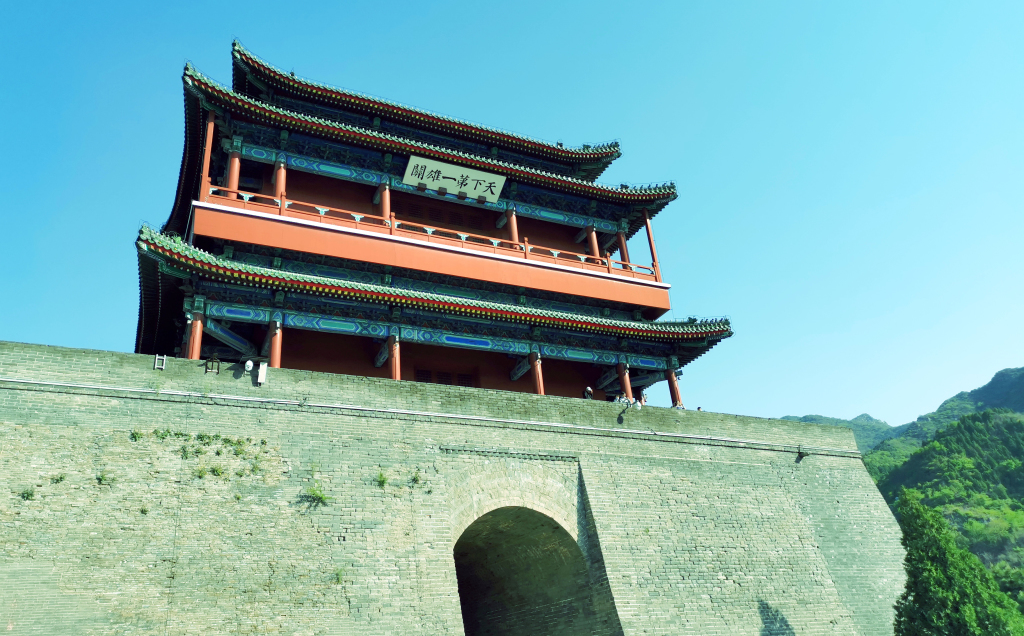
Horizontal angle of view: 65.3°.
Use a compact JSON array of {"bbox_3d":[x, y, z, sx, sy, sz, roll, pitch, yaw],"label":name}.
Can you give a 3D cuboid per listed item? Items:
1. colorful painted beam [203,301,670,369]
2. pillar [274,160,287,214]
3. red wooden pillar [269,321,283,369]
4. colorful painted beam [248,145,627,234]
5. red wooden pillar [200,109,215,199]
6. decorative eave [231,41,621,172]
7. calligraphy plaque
[{"bbox_3d":[-1.829,0.902,32.200,20.000,0.660,0.450,8,-29,-26],"label":"colorful painted beam"},{"bbox_3d":[-9.320,-4.884,32.031,0.390,3.100,0.390,8,-29,-26],"label":"pillar"},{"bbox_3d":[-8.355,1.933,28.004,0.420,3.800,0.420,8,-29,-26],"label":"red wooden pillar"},{"bbox_3d":[-2.798,-5.646,36.000,18.200,0.620,0.420,8,-29,-26],"label":"colorful painted beam"},{"bbox_3d":[-11.518,-6.118,30.237,0.240,4.400,0.240,8,-29,-26],"label":"red wooden pillar"},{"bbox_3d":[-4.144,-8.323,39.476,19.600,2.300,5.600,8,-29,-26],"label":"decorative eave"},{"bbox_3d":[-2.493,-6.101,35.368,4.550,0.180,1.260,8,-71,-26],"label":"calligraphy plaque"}]

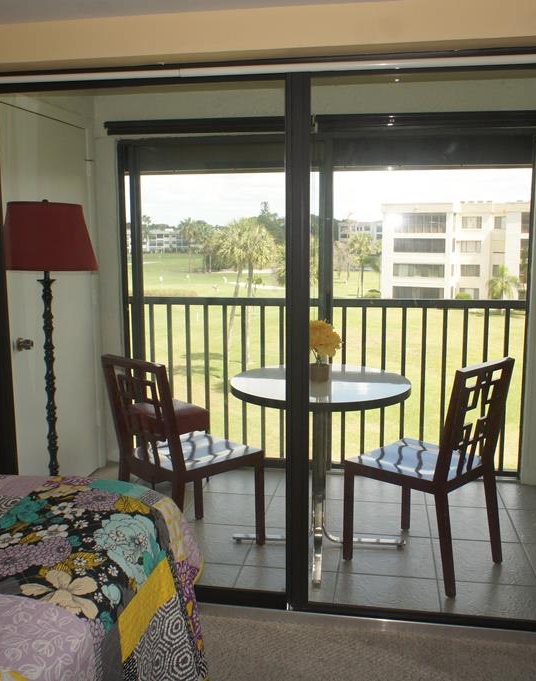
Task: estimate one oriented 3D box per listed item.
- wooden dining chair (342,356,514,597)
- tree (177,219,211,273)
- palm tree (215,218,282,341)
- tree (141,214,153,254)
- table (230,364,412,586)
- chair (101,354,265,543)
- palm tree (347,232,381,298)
[{"bbox_3d":[0.687,0.515,2.930,0.540,0.908,0.475,8,12,44],"label":"wooden dining chair"},{"bbox_3d":[-14.067,-17.827,129.400,5.500,10.200,4.300,-1,9,-6],"label":"tree"},{"bbox_3d":[-1.287,-2.952,39.206,3.700,8.100,3.200,-1,9,-2],"label":"palm tree"},{"bbox_3d":[-41.737,-36.643,234.024,3.600,12.800,3.600,-2,9,-10],"label":"tree"},{"bbox_3d":[0.229,0.562,3.106,0.805,0.768,0.805,1,9,10],"label":"table"},{"bbox_3d":[-0.371,0.501,3.070,0.475,0.908,0.540,8,12,43],"label":"chair"},{"bbox_3d":[10.669,-8.468,76.649,3.500,7.400,3.400,1,9,8],"label":"palm tree"}]

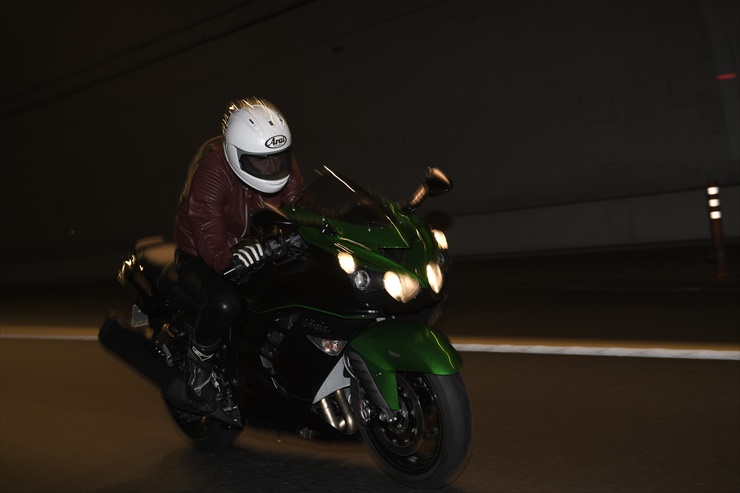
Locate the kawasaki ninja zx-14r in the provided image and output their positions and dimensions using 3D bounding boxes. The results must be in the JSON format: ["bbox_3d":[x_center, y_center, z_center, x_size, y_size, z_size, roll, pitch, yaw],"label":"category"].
[{"bbox_3d":[-0.390,0.320,4.345,0.770,1.170,2.170,-14,6,-37],"label":"kawasaki ninja zx-14r"}]

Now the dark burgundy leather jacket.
[{"bbox_3d":[-0.514,-0.183,4.344,0.660,0.520,0.620,-8,2,-38],"label":"dark burgundy leather jacket"}]

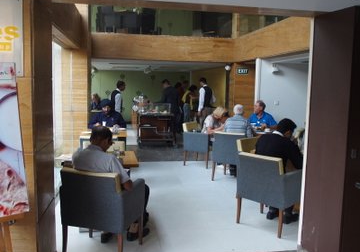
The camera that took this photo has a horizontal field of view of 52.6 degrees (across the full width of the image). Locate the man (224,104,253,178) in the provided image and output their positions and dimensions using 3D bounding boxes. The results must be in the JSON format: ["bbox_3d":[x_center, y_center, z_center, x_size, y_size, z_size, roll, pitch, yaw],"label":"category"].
[{"bbox_3d":[1.006,0.270,6.230,0.540,1.280,0.820,4,7,30],"label":"man"}]

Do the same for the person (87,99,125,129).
[{"bbox_3d":[-1.273,0.190,6.557,0.620,1.310,0.820,0,6,-10],"label":"person"}]

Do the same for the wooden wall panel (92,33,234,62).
[{"bbox_3d":[-0.305,-1.617,7.616,2.984,0.522,0.160,0,6,-8],"label":"wooden wall panel"}]

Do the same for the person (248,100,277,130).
[{"bbox_3d":[1.508,0.183,6.975,0.550,1.310,0.820,3,7,24],"label":"person"}]

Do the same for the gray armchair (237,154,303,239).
[{"bbox_3d":[1.039,0.723,4.116,0.580,0.820,0.590,-5,8,-43],"label":"gray armchair"}]

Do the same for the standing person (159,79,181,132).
[{"bbox_3d":[-0.208,-0.346,9.496,0.550,1.730,0.520,3,6,14],"label":"standing person"}]

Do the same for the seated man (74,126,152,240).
[{"bbox_3d":[-0.668,0.567,3.559,0.560,1.200,0.880,2,6,15],"label":"seated man"}]

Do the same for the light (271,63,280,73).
[{"bbox_3d":[2.252,-1.359,8.600,0.190,0.260,0.190,3,6,17],"label":"light"}]

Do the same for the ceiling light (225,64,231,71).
[{"bbox_3d":[1.229,-1.506,9.400,0.160,0.190,0.160,0,6,-9],"label":"ceiling light"}]

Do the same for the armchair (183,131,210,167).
[{"bbox_3d":[0.455,0.380,7.257,0.600,0.800,0.580,4,7,28],"label":"armchair"}]

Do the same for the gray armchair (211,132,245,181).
[{"bbox_3d":[0.929,0.513,6.121,0.580,0.800,0.600,5,7,31],"label":"gray armchair"}]

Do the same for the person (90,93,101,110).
[{"bbox_3d":[-2.727,-0.357,11.421,0.500,1.240,0.720,4,7,27],"label":"person"}]

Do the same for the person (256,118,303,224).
[{"bbox_3d":[1.223,0.519,4.280,0.760,1.200,0.540,-5,9,-43],"label":"person"}]

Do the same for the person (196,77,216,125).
[{"bbox_3d":[0.664,-0.304,9.268,0.500,1.770,0.330,-5,8,-43],"label":"person"}]

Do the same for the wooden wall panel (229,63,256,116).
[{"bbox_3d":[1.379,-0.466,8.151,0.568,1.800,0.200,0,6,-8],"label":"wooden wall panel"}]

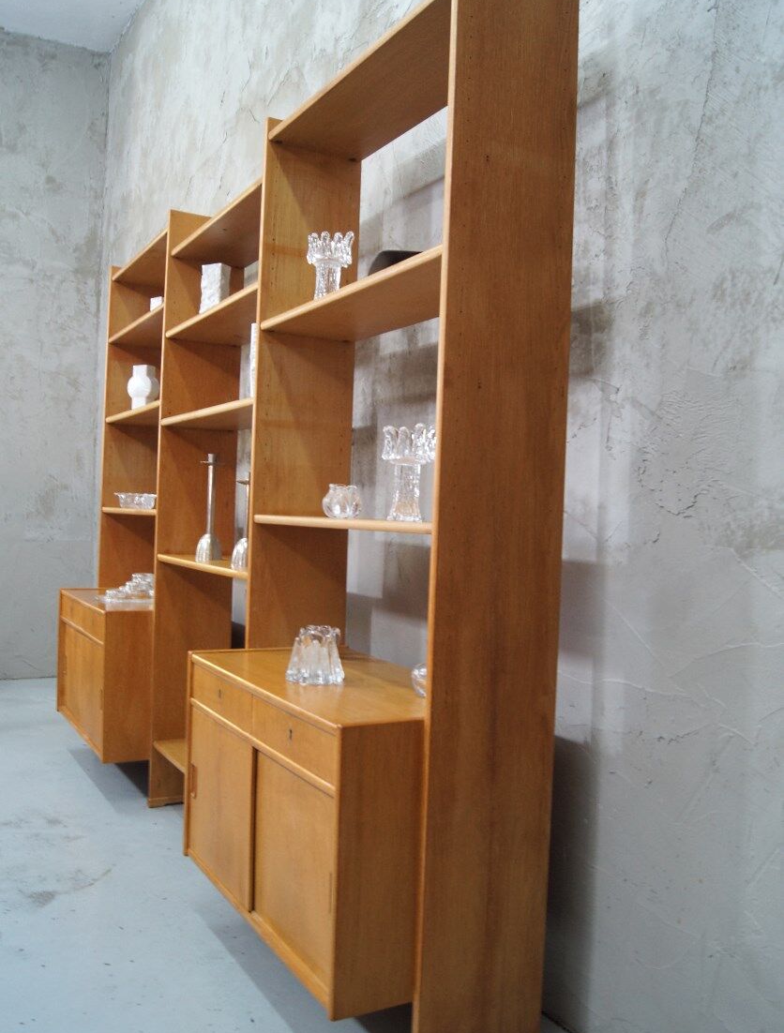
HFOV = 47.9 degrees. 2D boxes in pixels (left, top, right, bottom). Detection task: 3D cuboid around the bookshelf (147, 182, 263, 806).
[{"bbox_3d":[-0.443,-0.016,2.623,0.269,1.950,0.814,2,0,-31],"label":"bookshelf"}]

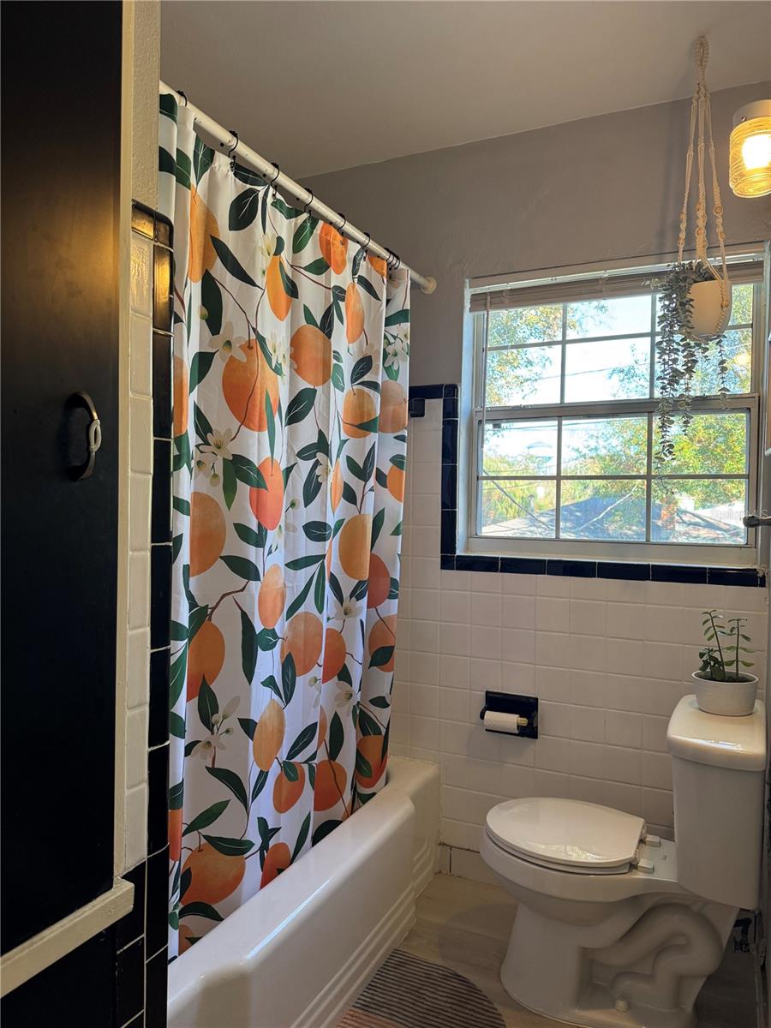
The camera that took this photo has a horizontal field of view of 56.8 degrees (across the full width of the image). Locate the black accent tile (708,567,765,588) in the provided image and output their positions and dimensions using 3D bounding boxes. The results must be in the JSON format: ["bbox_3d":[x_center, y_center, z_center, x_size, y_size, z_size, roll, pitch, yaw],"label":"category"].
[{"bbox_3d":[0.989,0.178,2.024,0.132,0.049,0.009,1,1,26],"label":"black accent tile"}]

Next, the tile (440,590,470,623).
[{"bbox_3d":[0.237,0.314,2.391,0.108,0.108,0.009,1,1,27],"label":"tile"}]

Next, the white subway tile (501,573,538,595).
[{"bbox_3d":[0.434,0.229,2.302,0.108,0.069,0.010,1,0,28],"label":"white subway tile"}]

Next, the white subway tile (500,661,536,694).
[{"bbox_3d":[0.432,0.540,2.307,0.108,0.109,0.009,1,1,26],"label":"white subway tile"}]

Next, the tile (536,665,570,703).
[{"bbox_3d":[0.527,0.539,2.251,0.108,0.108,0.010,1,0,28],"label":"tile"}]

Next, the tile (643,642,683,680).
[{"bbox_3d":[0.824,0.437,2.111,0.108,0.109,0.009,1,1,26],"label":"tile"}]

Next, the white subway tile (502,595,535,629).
[{"bbox_3d":[0.431,0.319,2.292,0.108,0.108,0.010,1,1,27],"label":"white subway tile"}]

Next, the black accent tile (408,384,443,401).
[{"bbox_3d":[0.130,-0.412,2.442,0.152,0.051,0.009,1,1,27],"label":"black accent tile"}]

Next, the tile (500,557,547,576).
[{"bbox_3d":[0.444,0.168,2.294,0.152,0.049,0.009,1,1,26],"label":"tile"}]

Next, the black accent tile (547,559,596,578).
[{"bbox_3d":[0.582,0.171,2.223,0.153,0.051,0.010,1,2,27],"label":"black accent tile"}]

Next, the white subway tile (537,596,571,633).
[{"bbox_3d":[0.528,0.320,2.242,0.108,0.108,0.010,1,1,27],"label":"white subway tile"}]

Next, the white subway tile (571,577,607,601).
[{"bbox_3d":[0.626,0.231,2.192,0.108,0.071,0.010,1,1,27],"label":"white subway tile"}]

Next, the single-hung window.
[{"bbox_3d":[0.676,-0.300,2.219,0.877,0.885,0.100,1,2,27],"label":"single-hung window"}]

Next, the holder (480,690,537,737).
[{"bbox_3d":[0.390,0.651,2.273,0.175,0.131,0.080,1,0,28],"label":"holder"}]

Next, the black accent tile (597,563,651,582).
[{"bbox_3d":[0.717,0.173,2.145,0.152,0.047,0.010,1,1,27],"label":"black accent tile"}]

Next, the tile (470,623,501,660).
[{"bbox_3d":[0.333,0.424,2.343,0.108,0.108,0.009,1,1,27],"label":"tile"}]

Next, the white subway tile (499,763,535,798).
[{"bbox_3d":[0.431,0.872,2.321,0.108,0.109,0.010,1,2,27],"label":"white subway tile"}]

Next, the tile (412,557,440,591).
[{"bbox_3d":[0.141,0.203,2.444,0.108,0.109,0.009,1,1,26],"label":"tile"}]

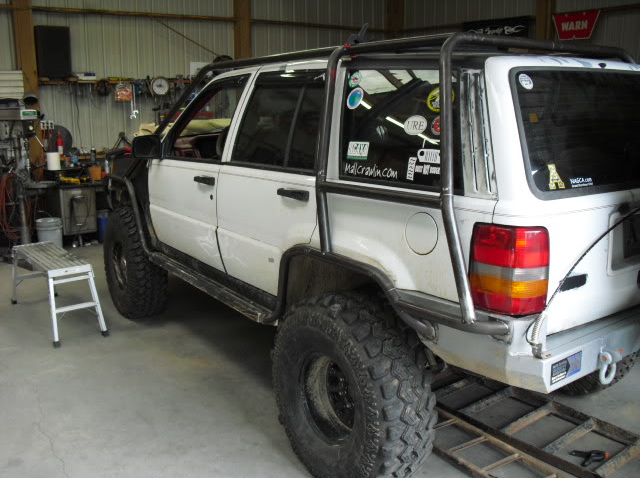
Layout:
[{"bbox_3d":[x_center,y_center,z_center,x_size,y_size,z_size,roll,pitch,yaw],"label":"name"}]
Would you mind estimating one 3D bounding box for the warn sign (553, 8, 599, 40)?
[{"bbox_3d":[3.400,-2.830,8.820,0.020,0.345,0.700,-10,16,-36],"label":"warn sign"}]

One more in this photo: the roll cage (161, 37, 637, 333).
[{"bbox_3d":[0.430,-0.523,3.560,1.800,0.980,2.850,-9,16,-35],"label":"roll cage"}]

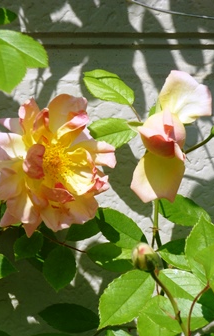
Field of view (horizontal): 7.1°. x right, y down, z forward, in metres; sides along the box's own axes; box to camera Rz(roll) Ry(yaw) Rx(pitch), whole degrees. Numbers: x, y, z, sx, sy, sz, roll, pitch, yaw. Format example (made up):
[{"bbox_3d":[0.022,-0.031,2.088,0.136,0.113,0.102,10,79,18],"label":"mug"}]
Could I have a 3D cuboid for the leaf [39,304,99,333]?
[{"bbox_3d":[-0.024,0.096,1.100,0.040,0.020,0.007,8,-35,0],"label":"leaf"}]

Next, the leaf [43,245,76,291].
[{"bbox_3d":[-0.030,0.063,1.080,0.021,0.032,0.006,5,-25,0],"label":"leaf"}]

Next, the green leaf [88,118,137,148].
[{"bbox_3d":[0.005,-0.023,1.165,0.035,0.022,0.009,-9,-17,-3],"label":"green leaf"}]

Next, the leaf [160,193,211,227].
[{"bbox_3d":[0.049,0.027,1.080,0.037,0.020,0.007,19,-33,0],"label":"leaf"}]

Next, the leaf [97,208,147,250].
[{"bbox_3d":[0.011,0.044,1.240,0.047,0.027,0.014,40,-19,17],"label":"leaf"}]

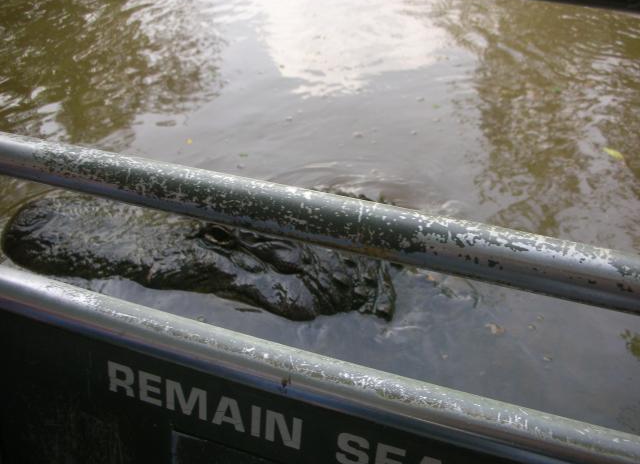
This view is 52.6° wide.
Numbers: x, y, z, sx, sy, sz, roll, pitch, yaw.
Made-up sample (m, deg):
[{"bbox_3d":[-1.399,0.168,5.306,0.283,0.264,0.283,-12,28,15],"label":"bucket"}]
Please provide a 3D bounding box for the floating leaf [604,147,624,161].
[{"bbox_3d":[0.892,-0.241,1.965,0.042,0.010,0.091,-5,30,-19],"label":"floating leaf"}]

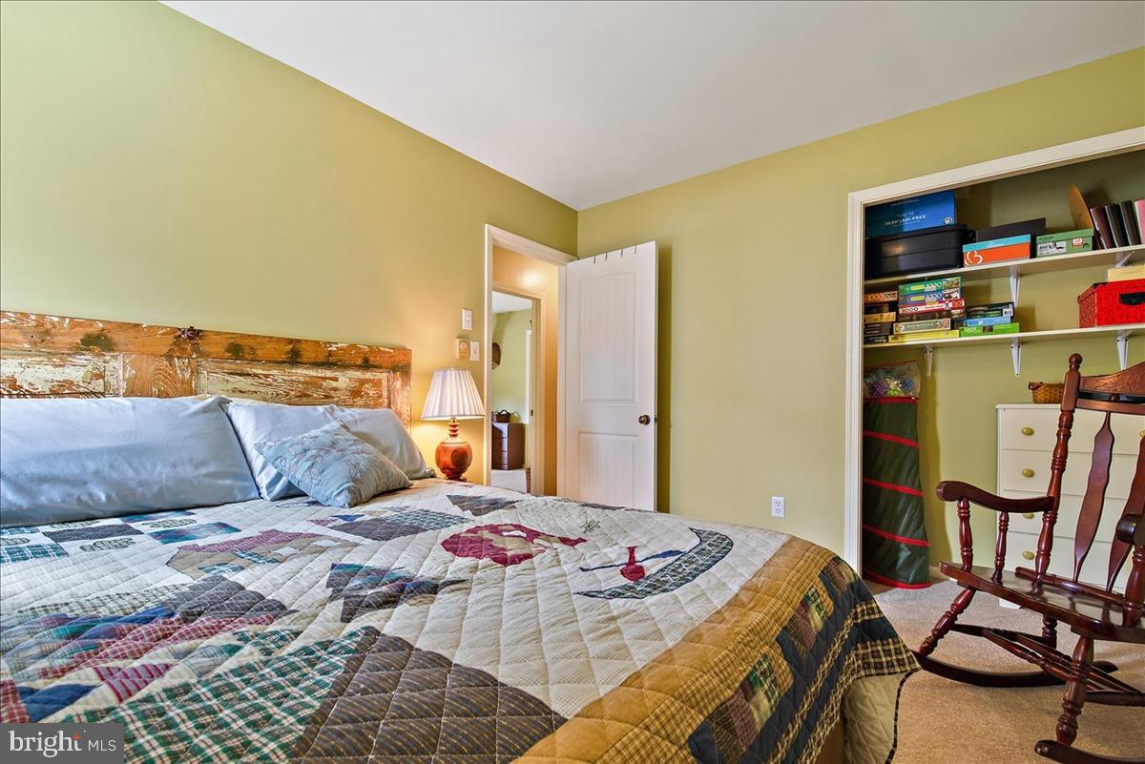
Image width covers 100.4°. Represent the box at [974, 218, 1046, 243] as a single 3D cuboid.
[{"bbox_3d":[2.392,-0.750,2.647,0.320,0.240,0.145,0,-2,39],"label":"box"}]

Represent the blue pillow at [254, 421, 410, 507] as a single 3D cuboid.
[{"bbox_3d":[-0.831,0.287,1.716,0.390,0.136,0.378,35,14,10],"label":"blue pillow"}]

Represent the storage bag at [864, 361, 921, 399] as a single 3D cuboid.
[{"bbox_3d":[1.897,0.000,2.836,0.291,0.205,0.126,0,-2,39],"label":"storage bag"}]

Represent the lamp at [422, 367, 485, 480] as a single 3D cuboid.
[{"bbox_3d":[-0.619,0.184,2.501,0.315,0.585,0.315,1,-1,0],"label":"lamp"}]

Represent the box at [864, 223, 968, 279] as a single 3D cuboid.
[{"bbox_3d":[2.029,-0.737,2.829,0.533,0.235,0.291,0,-2,39],"label":"box"}]

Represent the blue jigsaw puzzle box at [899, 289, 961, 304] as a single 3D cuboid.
[{"bbox_3d":[2.082,-0.485,2.770,0.275,0.049,0.242,0,-2,39],"label":"blue jigsaw puzzle box"}]

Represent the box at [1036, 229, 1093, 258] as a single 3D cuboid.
[{"bbox_3d":[2.536,-0.694,2.473,0.200,0.104,0.281,0,-2,39],"label":"box"}]

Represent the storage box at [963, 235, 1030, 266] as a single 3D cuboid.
[{"bbox_3d":[2.302,-0.693,2.595,0.264,0.117,0.194,0,-2,39],"label":"storage box"}]

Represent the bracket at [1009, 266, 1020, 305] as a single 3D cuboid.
[{"bbox_3d":[2.406,-0.508,2.591,0.041,0.178,0.242,0,-2,39],"label":"bracket"}]

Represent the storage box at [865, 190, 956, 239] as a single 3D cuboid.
[{"bbox_3d":[2.009,-0.972,2.847,0.427,0.220,0.276,0,-2,39],"label":"storage box"}]

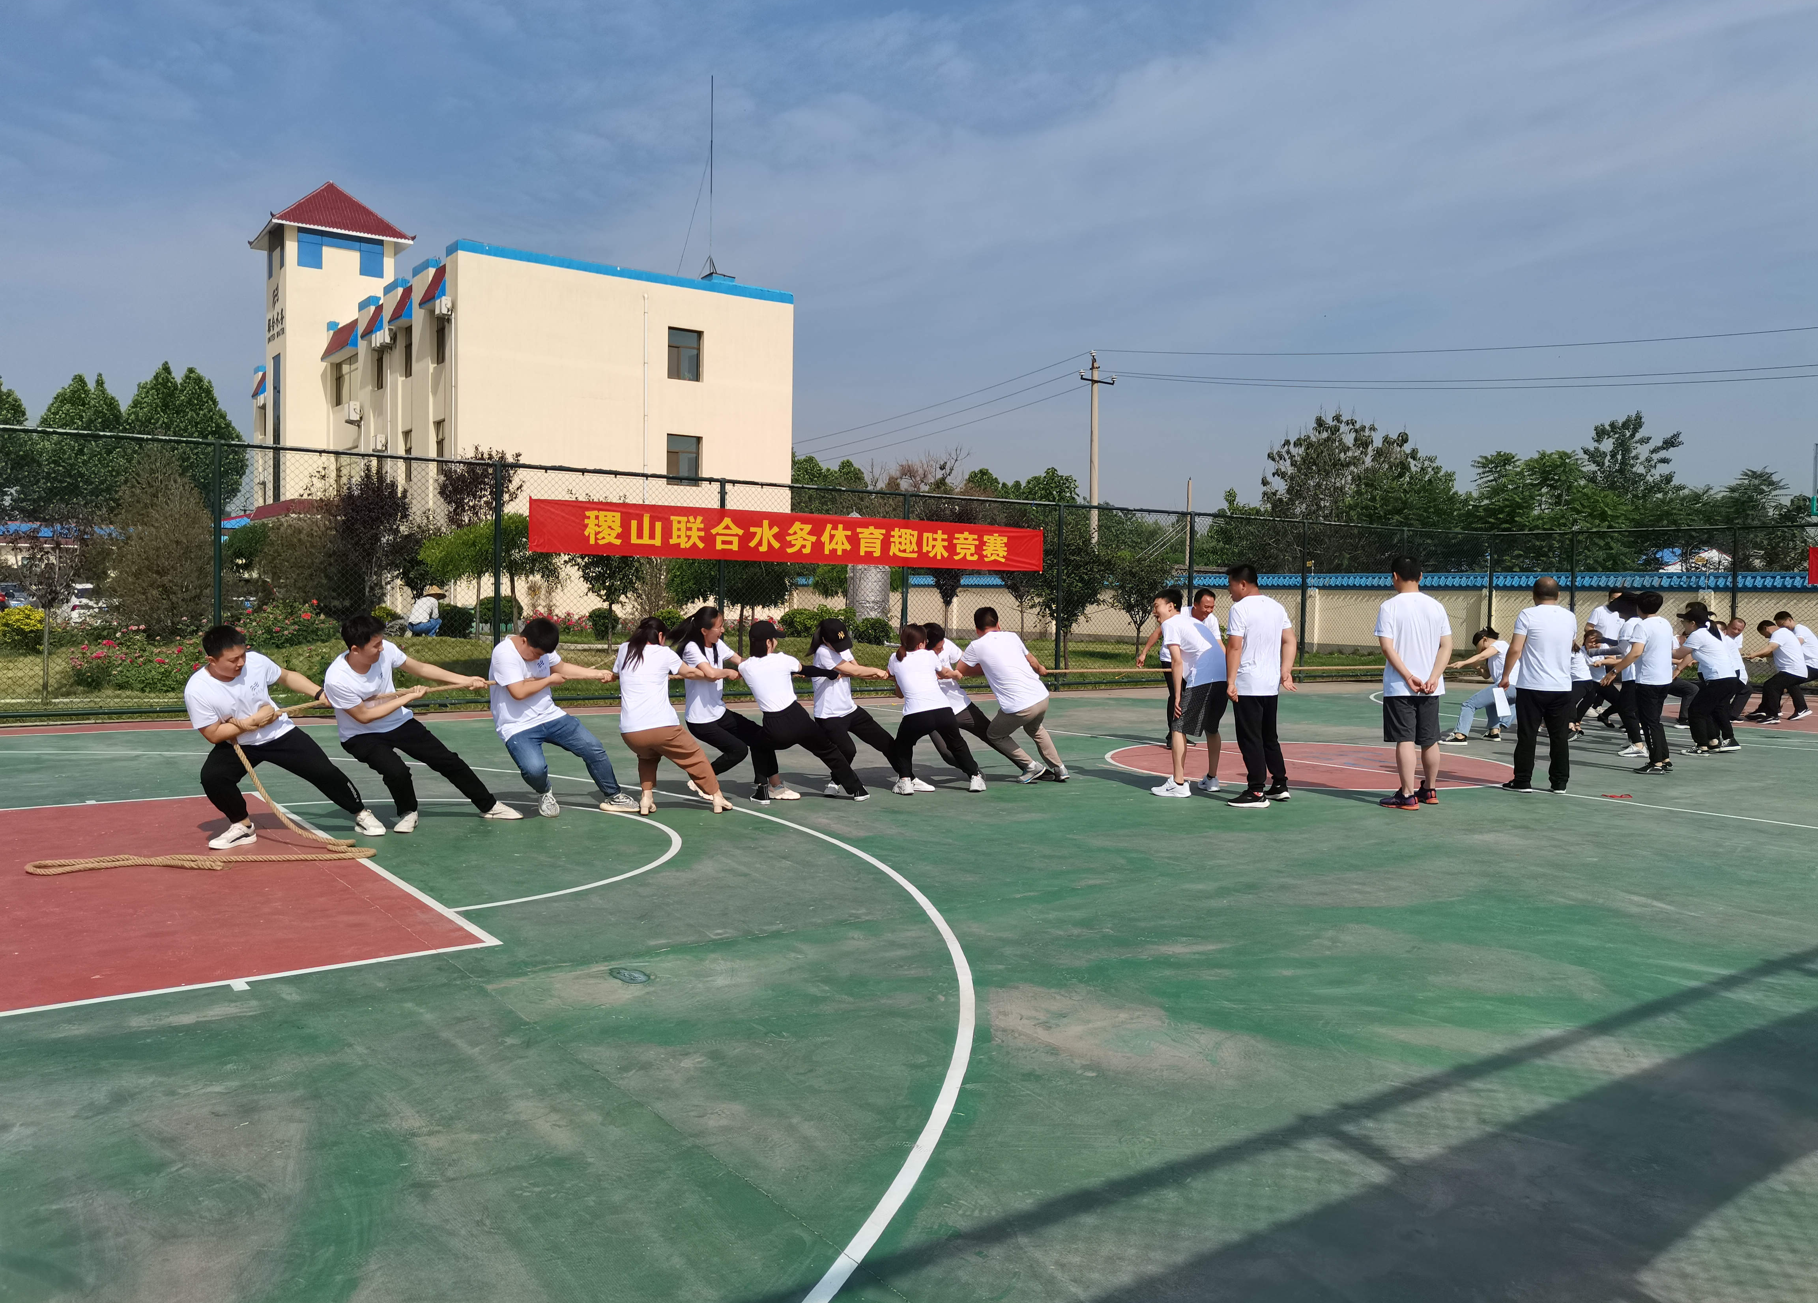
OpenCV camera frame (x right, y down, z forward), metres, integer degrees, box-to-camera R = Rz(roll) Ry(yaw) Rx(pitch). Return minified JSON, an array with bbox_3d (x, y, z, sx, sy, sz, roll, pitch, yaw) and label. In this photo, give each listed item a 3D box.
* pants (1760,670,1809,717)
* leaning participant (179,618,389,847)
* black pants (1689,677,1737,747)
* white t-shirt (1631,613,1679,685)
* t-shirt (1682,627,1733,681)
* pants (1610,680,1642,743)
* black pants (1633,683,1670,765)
[{"bbox_3d":[11.382,0.439,17.750,0.560,0.650,0.420,1,2,13],"label":"pants"},{"bbox_3d":[-3.430,0.463,7.579,0.980,1.228,0.580,-1,3,-45],"label":"leaning participant"},{"bbox_3d":[8.066,0.620,13.700,0.420,0.680,0.420,-1,3,-42],"label":"black pants"},{"bbox_3d":[6.549,0.000,11.970,0.410,0.610,0.300,0,2,-22],"label":"white t-shirt"},{"bbox_3d":[7.986,0.028,13.650,0.440,0.500,0.420,-1,3,-42],"label":"t-shirt"},{"bbox_3d":[7.060,0.542,13.400,0.370,0.720,0.340,2,2,27],"label":"pants"},{"bbox_3d":[6.616,0.580,12.150,0.330,0.800,0.310,-1,3,-41],"label":"black pants"}]

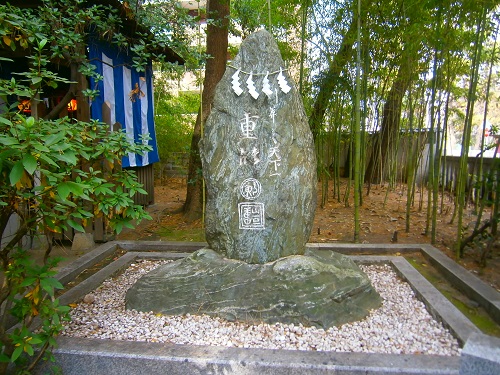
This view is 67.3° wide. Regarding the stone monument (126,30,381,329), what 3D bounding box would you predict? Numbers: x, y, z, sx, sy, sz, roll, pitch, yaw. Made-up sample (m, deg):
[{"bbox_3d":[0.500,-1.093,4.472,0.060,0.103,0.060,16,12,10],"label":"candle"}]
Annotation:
[{"bbox_3d":[0.069,-0.210,3.130,1.990,2.229,1.260,0,5,7],"label":"stone monument"}]

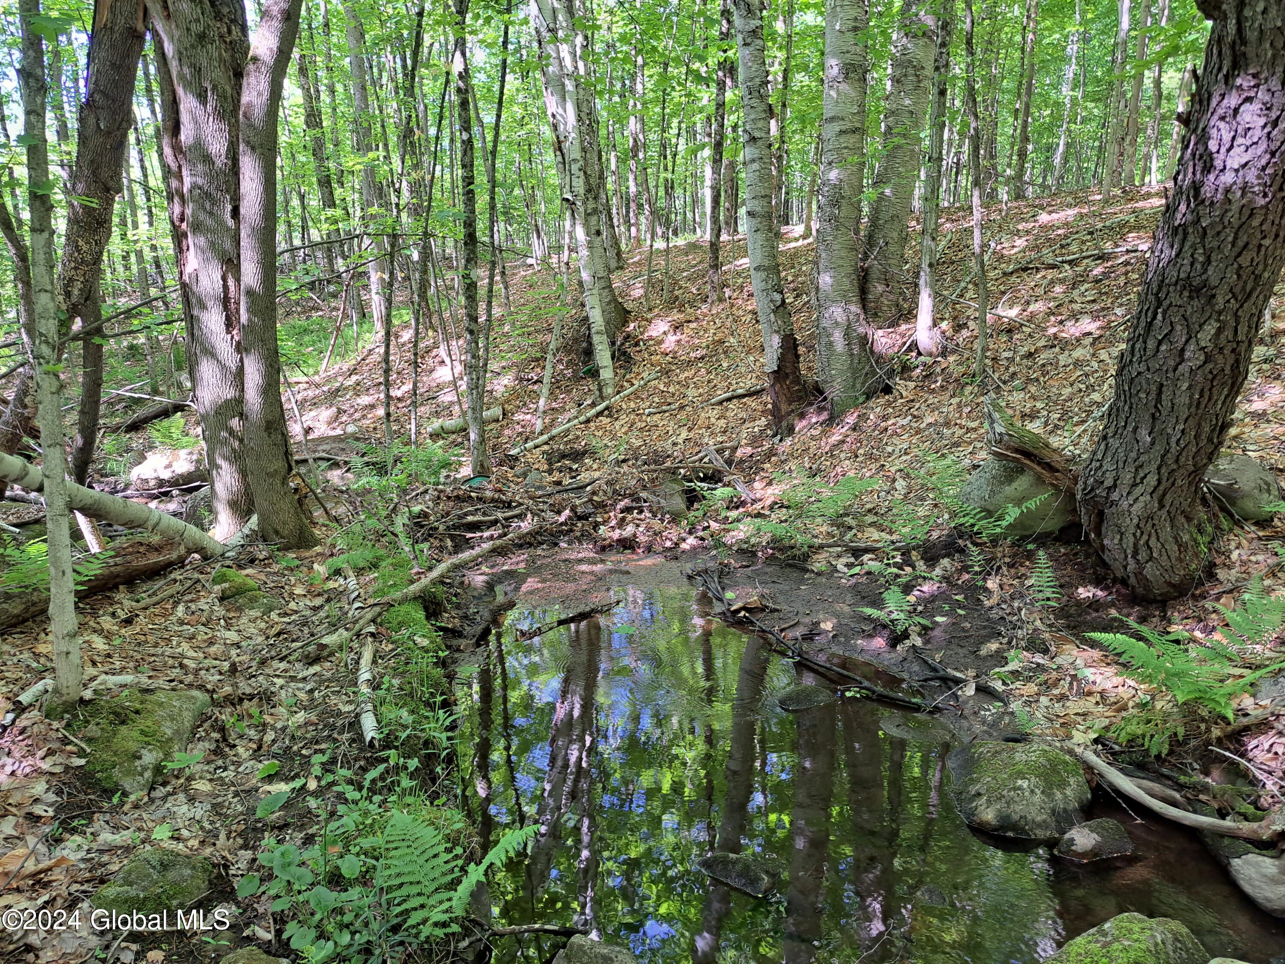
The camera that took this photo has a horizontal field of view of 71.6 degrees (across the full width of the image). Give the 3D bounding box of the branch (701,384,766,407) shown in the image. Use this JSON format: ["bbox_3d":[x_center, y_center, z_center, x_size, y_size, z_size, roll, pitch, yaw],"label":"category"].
[{"bbox_3d":[0.911,-0.849,8.800,0.713,0.055,0.055,-17,16,-16],"label":"branch"}]

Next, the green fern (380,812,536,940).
[{"bbox_3d":[-0.441,0.938,2.120,0.350,0.220,0.230,-2,11,-13],"label":"green fern"}]

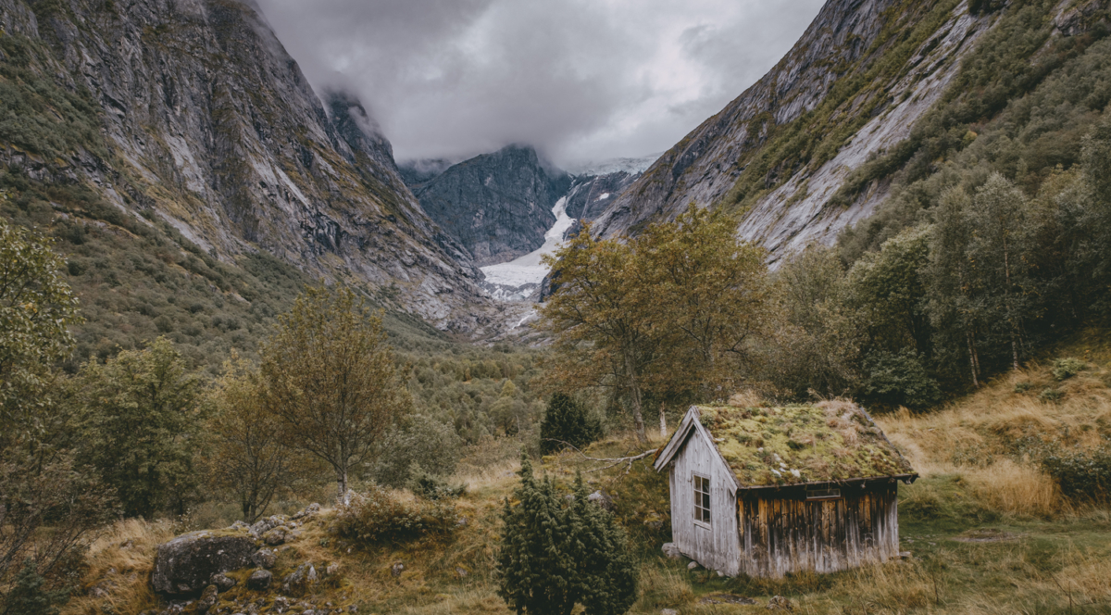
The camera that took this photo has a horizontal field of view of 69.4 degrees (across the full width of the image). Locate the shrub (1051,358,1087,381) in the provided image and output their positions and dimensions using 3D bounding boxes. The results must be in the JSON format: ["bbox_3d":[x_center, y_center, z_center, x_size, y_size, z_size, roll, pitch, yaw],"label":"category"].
[{"bbox_3d":[21.115,2.532,33.000,1.478,0.896,1.400,-2,-4,32],"label":"shrub"}]

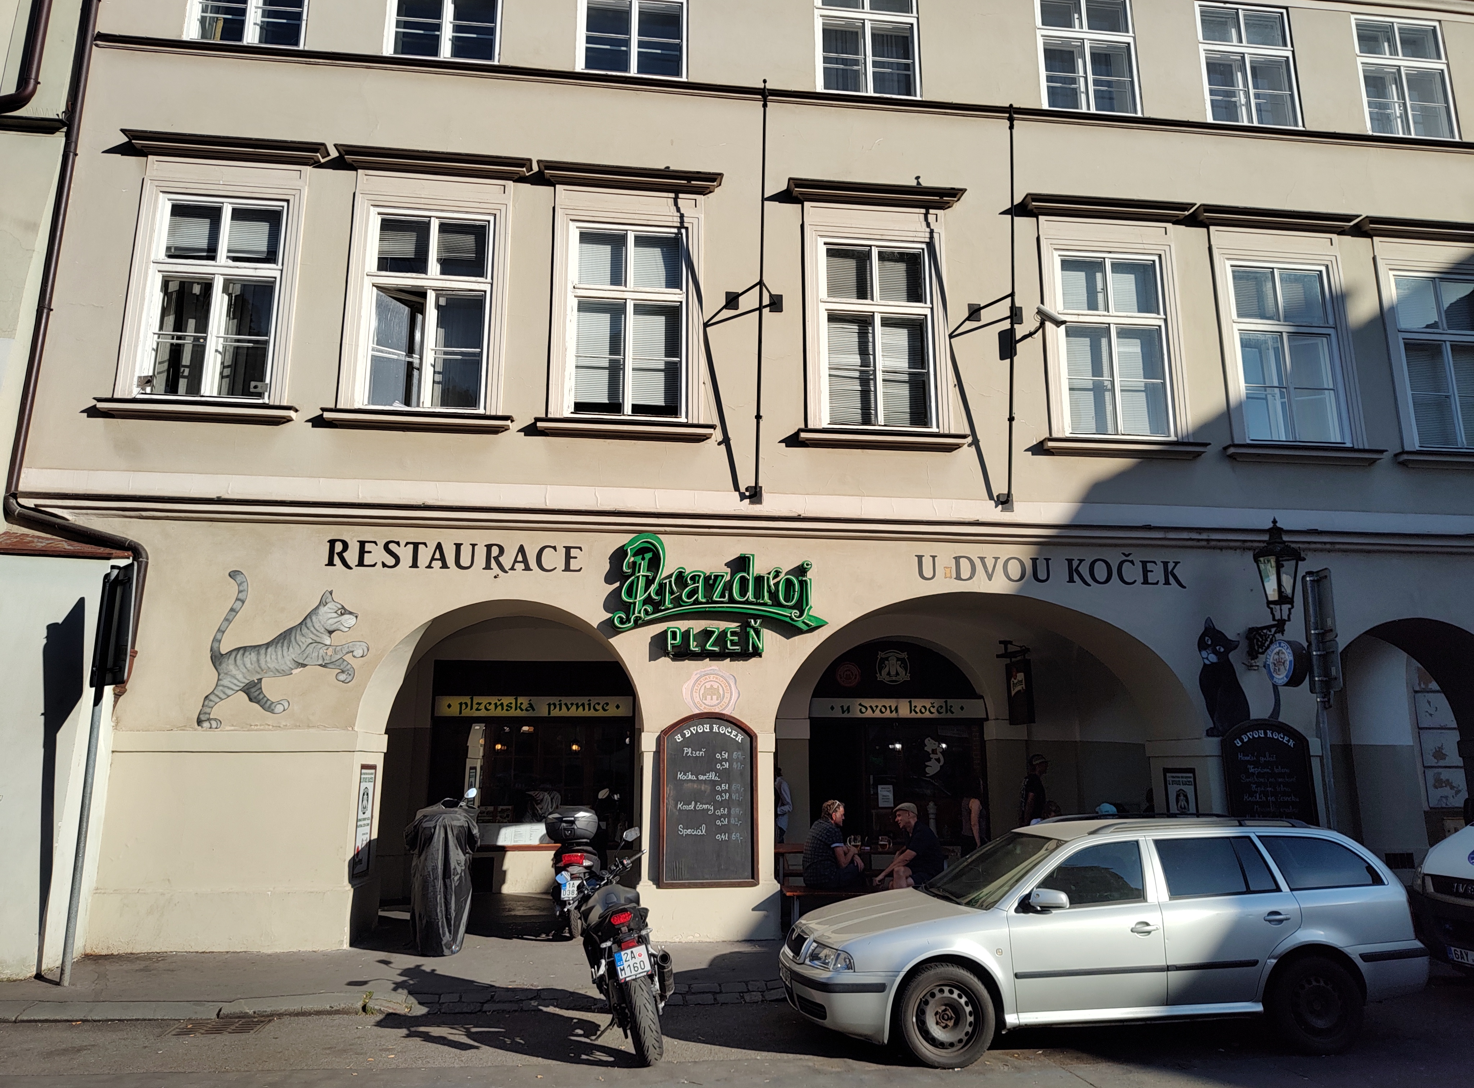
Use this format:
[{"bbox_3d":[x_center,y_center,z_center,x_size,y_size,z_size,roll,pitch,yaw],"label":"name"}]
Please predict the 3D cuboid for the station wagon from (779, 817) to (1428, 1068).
[{"bbox_3d":[2.490,2.745,7.130,4.510,1.460,1.740,1,-11,-6],"label":"station wagon"}]

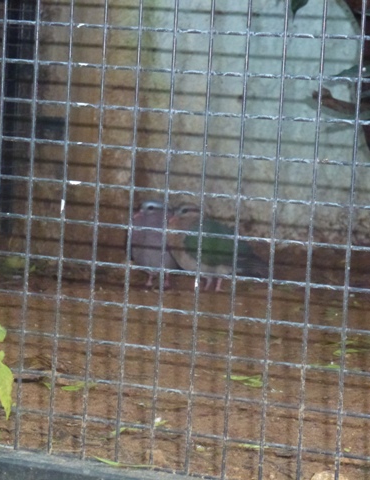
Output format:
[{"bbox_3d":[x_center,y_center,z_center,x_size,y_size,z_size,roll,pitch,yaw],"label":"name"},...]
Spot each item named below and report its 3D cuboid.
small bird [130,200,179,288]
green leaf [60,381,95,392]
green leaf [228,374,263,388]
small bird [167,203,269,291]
[{"bbox_3d":[-0.057,0.010,4.180,0.100,0.172,0.200,5,6,17],"label":"small bird"},{"bbox_3d":[-0.154,0.210,3.000,0.052,0.011,0.045,3,6,0],"label":"green leaf"},{"bbox_3d":[0.090,0.210,3.100,0.053,0.013,0.050,3,6,0],"label":"green leaf"},{"bbox_3d":[0.067,0.014,4.150,0.220,0.172,0.100,-1,7,-33],"label":"small bird"}]

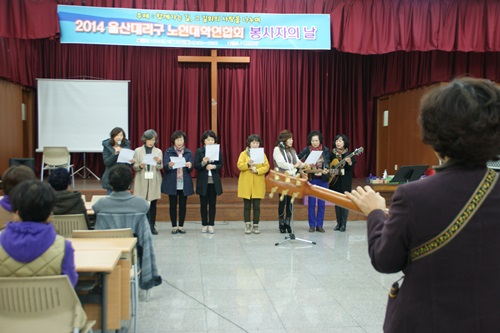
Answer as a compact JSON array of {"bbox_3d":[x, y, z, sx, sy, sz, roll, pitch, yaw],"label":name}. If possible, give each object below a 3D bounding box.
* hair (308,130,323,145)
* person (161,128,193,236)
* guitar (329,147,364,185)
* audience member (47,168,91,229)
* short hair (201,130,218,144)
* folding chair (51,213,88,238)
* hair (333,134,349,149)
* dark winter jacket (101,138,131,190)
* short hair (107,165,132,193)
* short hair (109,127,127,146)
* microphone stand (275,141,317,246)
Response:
[{"bbox_3d":[1.066,-0.451,9.450,0.235,0.240,0.240,1,2,7],"label":"hair"},{"bbox_3d":[-1.125,0.246,9.060,0.520,1.600,0.420,0,2,-7],"label":"person"},{"bbox_3d":[1.507,-0.065,9.450,1.000,0.390,0.120,-34,-10,19],"label":"guitar"},{"bbox_3d":[-1.690,0.600,5.350,0.500,1.190,0.720,0,2,9],"label":"audience member"},{"bbox_3d":[-0.638,-0.451,9.250,0.250,0.240,0.250,0,2,-6],"label":"short hair"},{"bbox_3d":[-1.680,0.803,5.150,0.480,0.800,0.520,0,2,-13],"label":"folding chair"},{"bbox_3d":[1.495,-0.409,9.550,0.250,0.240,0.250,2,2,25],"label":"hair"},{"bbox_3d":[-2.097,-0.032,9.250,0.520,0.820,0.380,0,2,-22],"label":"dark winter jacket"},{"bbox_3d":[-1.120,0.104,5.050,0.205,0.240,0.220,0,2,3],"label":"short hair"},{"bbox_3d":[-2.030,-0.460,8.950,0.240,0.280,0.240,-1,3,-21],"label":"short hair"},{"bbox_3d":[0.600,0.361,8.350,0.580,1.430,0.540,0,2,-12],"label":"microphone stand"}]

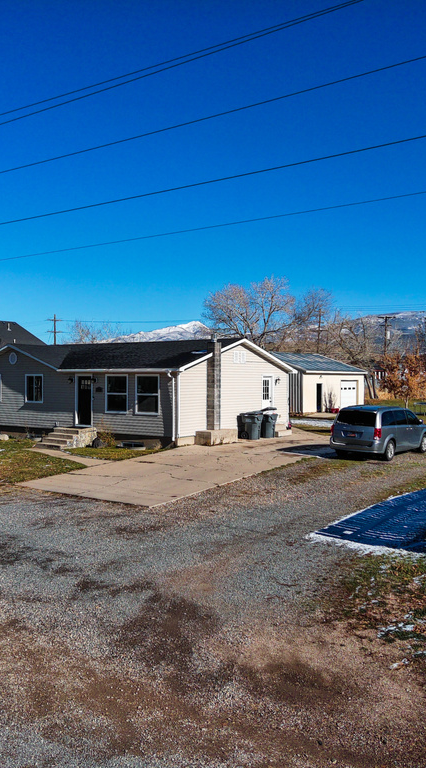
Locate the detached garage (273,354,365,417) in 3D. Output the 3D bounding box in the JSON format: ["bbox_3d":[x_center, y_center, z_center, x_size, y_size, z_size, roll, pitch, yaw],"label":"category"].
[{"bbox_3d":[6.120,-0.260,55.200,9.000,4.650,10.700,1,1,36],"label":"detached garage"}]

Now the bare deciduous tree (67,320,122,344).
[{"bbox_3d":[-13.219,-2.791,75.987,6.479,8.827,6.479,0,0,0],"label":"bare deciduous tree"}]

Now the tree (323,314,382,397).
[{"bbox_3d":[17.437,-3.361,84.979,7.100,10.560,7.000,0,0,12],"label":"tree"}]

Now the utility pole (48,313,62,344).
[{"bbox_3d":[-22.007,-3.979,94.976,0.350,11.352,2.600,1,1,38],"label":"utility pole"}]

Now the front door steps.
[{"bbox_3d":[-5.980,2.193,27.630,1.620,0.740,1.980,1,1,33],"label":"front door steps"}]

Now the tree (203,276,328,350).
[{"bbox_3d":[6.345,-5.508,81.963,14.906,14.816,13.500,0,0,4],"label":"tree"}]

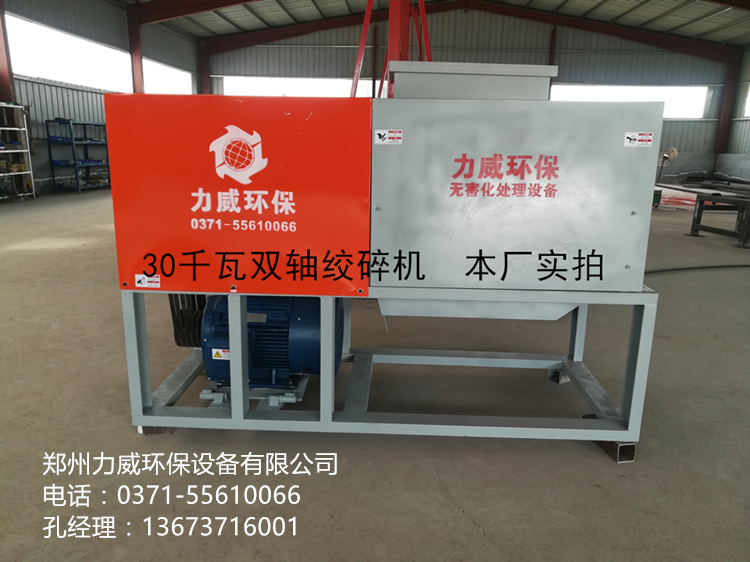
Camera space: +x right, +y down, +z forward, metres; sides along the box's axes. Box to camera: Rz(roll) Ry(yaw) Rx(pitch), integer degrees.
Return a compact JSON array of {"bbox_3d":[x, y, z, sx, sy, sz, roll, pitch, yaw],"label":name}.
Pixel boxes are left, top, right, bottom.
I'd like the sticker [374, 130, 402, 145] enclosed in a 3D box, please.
[{"bbox_3d":[0.052,-0.535,2.102,0.101,0.050,0.003,1,14,2],"label":"sticker"}]

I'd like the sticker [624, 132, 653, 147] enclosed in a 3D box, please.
[{"bbox_3d":[0.971,-0.520,2.074,0.101,0.050,0.003,1,14,2],"label":"sticker"}]

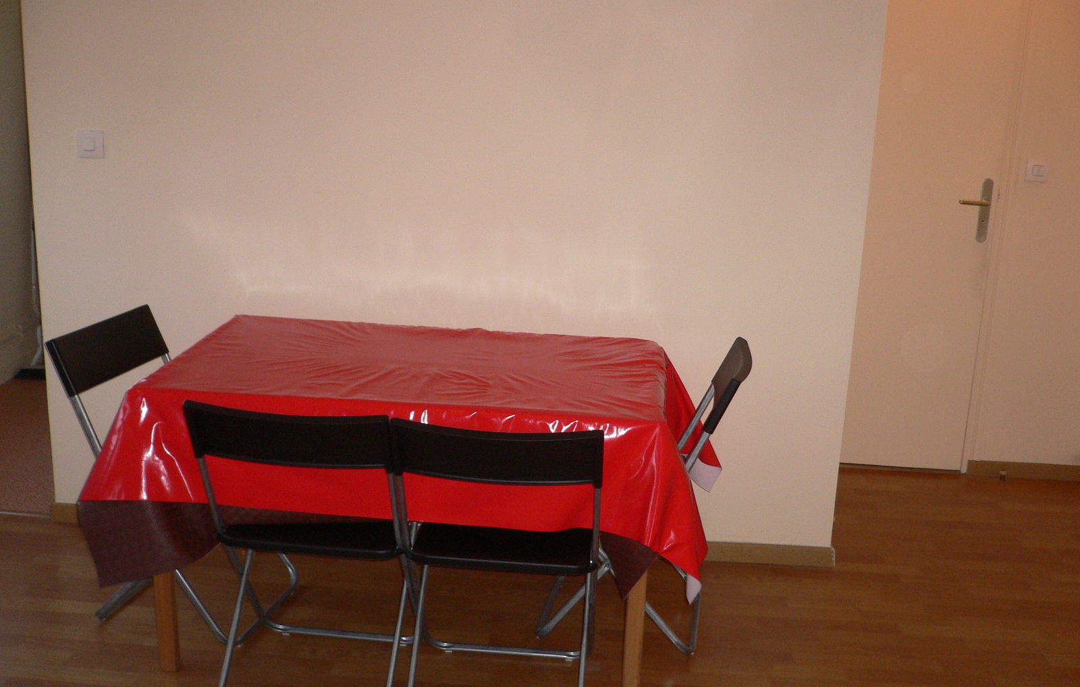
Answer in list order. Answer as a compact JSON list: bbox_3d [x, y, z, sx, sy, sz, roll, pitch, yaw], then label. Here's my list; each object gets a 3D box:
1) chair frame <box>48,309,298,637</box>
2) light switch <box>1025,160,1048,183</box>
[{"bbox_3d":[-0.930,0.335,2.857,0.475,0.775,0.420,5,14,13],"label":"chair frame"},{"bbox_3d":[1.776,-0.615,3.902,0.080,0.080,0.012,3,13,3],"label":"light switch"}]

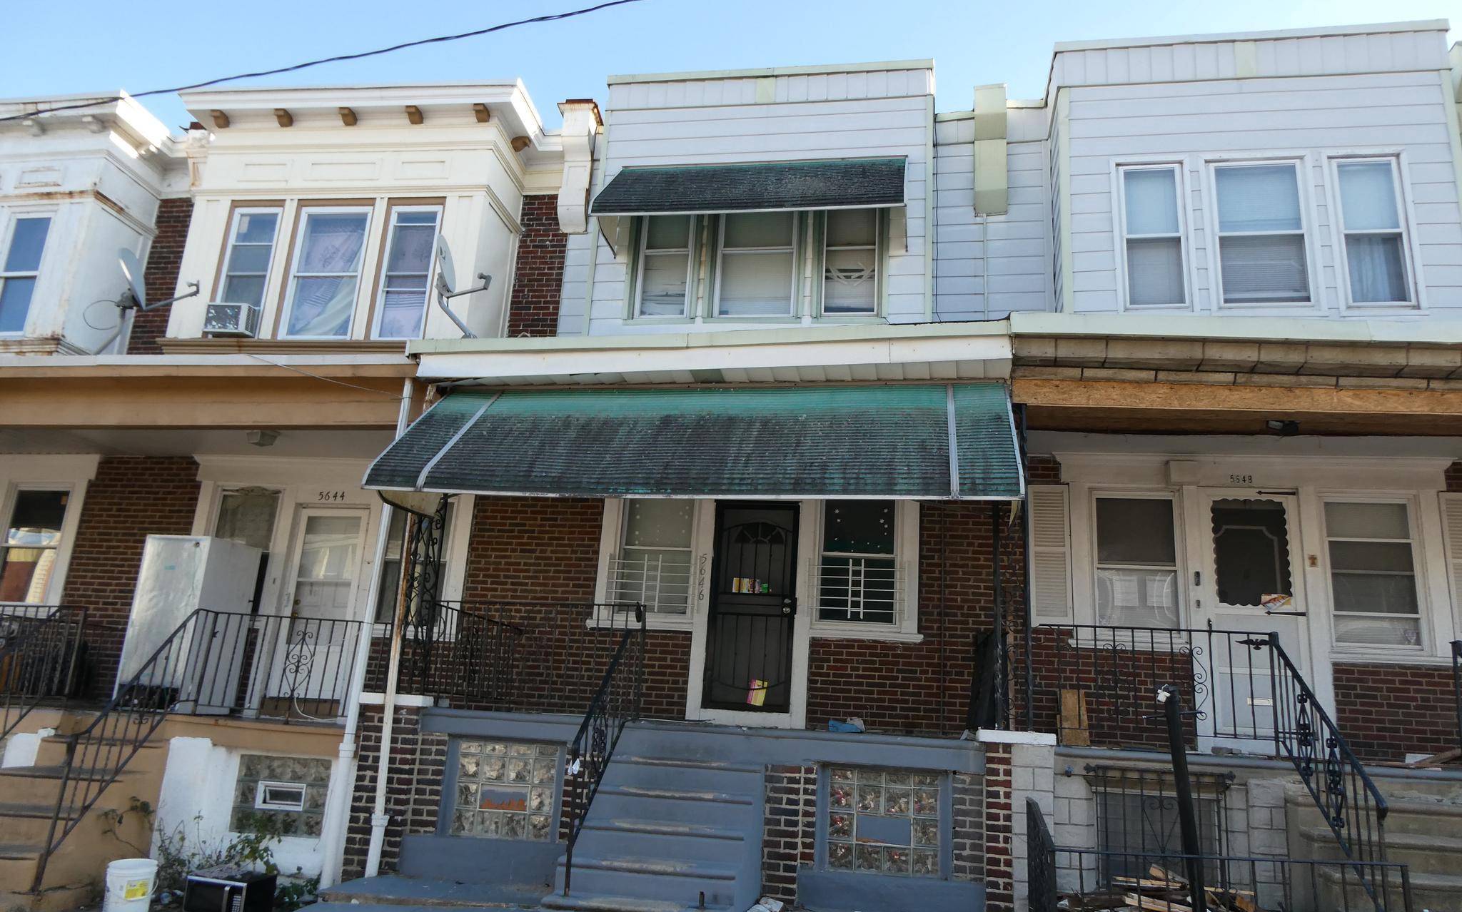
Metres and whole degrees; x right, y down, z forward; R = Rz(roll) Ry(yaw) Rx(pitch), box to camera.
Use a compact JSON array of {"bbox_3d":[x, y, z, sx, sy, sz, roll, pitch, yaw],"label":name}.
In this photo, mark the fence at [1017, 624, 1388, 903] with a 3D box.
[{"bbox_3d":[2.752,1.803,6.181,1.635,1.647,1.500,1,-16,10],"label":"fence"}]

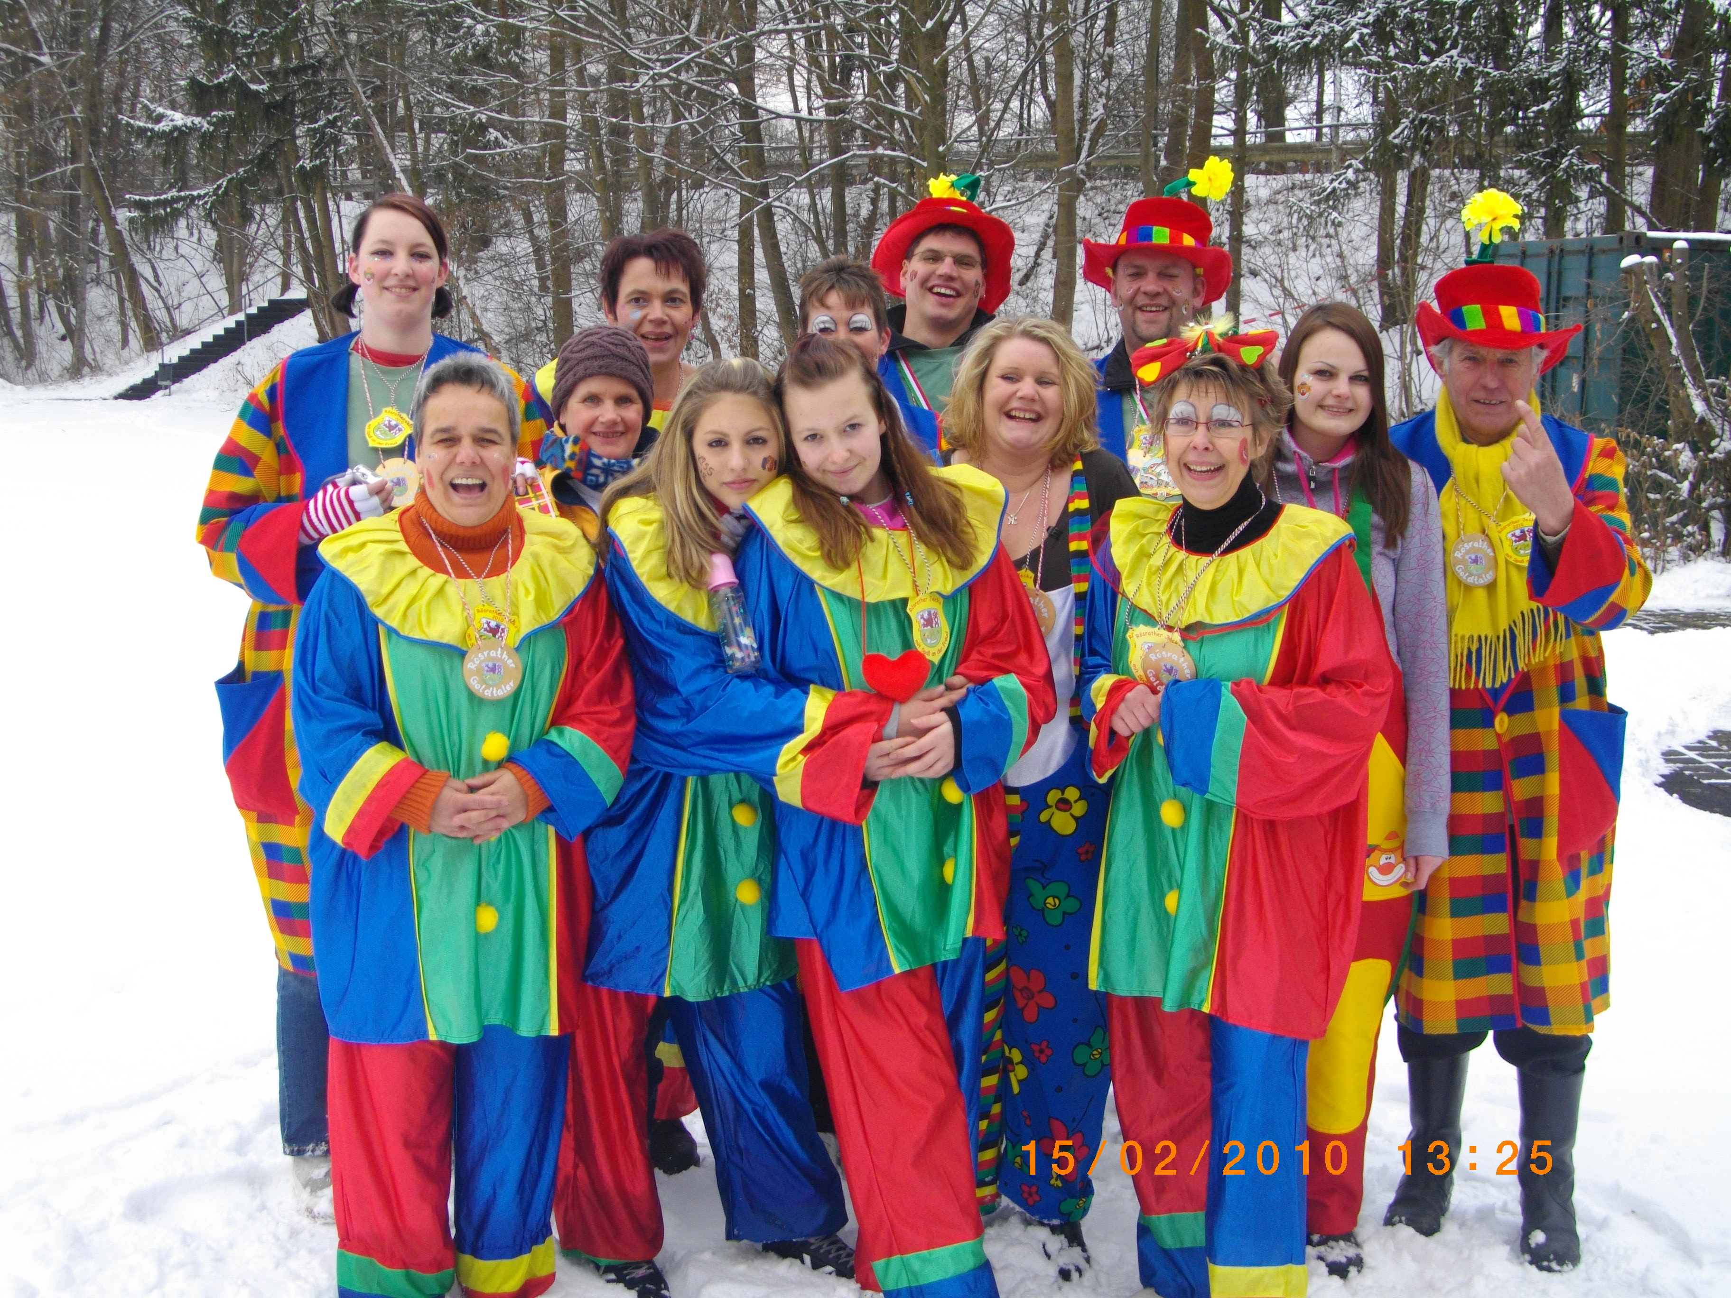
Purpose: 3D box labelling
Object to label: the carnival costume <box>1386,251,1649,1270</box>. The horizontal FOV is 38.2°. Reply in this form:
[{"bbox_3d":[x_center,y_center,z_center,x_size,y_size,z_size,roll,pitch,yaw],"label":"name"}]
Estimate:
[{"bbox_3d":[1.105,0.176,4.358,0.500,1.770,0.420,2,7,13],"label":"carnival costume"}]

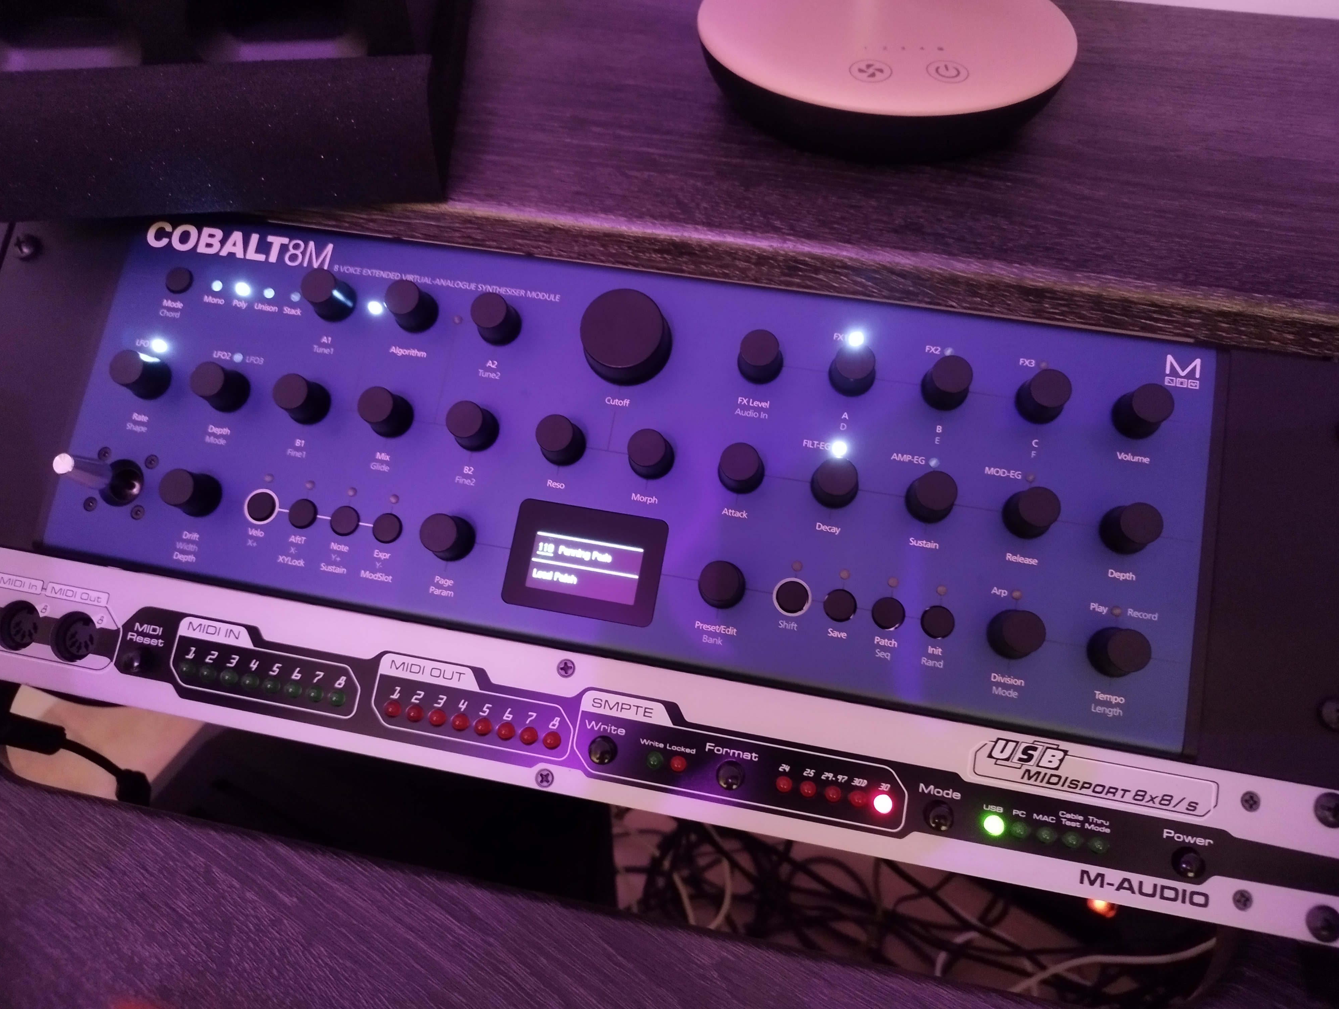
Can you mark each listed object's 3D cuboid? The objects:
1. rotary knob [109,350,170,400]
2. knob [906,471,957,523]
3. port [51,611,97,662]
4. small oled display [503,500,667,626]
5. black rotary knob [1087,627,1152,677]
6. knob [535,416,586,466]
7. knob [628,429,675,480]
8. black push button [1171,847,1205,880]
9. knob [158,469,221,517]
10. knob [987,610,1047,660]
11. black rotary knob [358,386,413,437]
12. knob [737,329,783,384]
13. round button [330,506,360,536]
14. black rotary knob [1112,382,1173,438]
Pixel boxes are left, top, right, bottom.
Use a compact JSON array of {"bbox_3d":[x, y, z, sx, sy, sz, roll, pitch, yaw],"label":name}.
[{"bbox_3d":[-0.186,-0.046,0.327,0.015,0.014,0.015,9,80,6],"label":"rotary knob"},{"bbox_3d":[0.084,-0.003,0.296,0.016,0.014,0.016,-1,79,5],"label":"knob"},{"bbox_3d":[-0.204,0.046,0.323,0.017,0.007,0.017,9,80,7],"label":"port"},{"bbox_3d":[-0.028,0.019,0.310,0.052,0.003,0.036,9,80,6],"label":"small oled display"},{"bbox_3d":[0.137,0.045,0.283,0.015,0.014,0.015,9,80,7],"label":"black rotary knob"},{"bbox_3d":[-0.037,-0.022,0.311,0.015,0.014,0.015,-1,79,5],"label":"knob"},{"bbox_3d":[-0.007,-0.018,0.309,0.015,0.014,0.015,-1,79,4],"label":"knob"},{"bbox_3d":[0.154,0.106,0.274,0.009,0.004,0.009,9,80,7],"label":"black push button"},{"bbox_3d":[-0.163,-0.004,0.316,0.015,0.014,0.015,-1,79,5],"label":"knob"},{"bbox_3d":[0.106,0.039,0.284,0.015,0.014,0.015,-1,79,5],"label":"knob"},{"bbox_3d":[-0.097,-0.032,0.318,0.015,0.014,0.015,-1,79,4],"label":"black rotary knob"},{"bbox_3d":[0.030,-0.049,0.307,0.015,0.014,0.015,-1,79,5],"label":"knob"},{"bbox_3d":[-0.109,0.005,0.314,0.010,0.002,0.010,9,80,7],"label":"round button"},{"bbox_3d":[0.150,-0.030,0.296,0.015,0.014,0.015,9,80,7],"label":"black rotary knob"}]

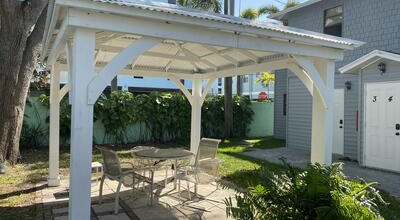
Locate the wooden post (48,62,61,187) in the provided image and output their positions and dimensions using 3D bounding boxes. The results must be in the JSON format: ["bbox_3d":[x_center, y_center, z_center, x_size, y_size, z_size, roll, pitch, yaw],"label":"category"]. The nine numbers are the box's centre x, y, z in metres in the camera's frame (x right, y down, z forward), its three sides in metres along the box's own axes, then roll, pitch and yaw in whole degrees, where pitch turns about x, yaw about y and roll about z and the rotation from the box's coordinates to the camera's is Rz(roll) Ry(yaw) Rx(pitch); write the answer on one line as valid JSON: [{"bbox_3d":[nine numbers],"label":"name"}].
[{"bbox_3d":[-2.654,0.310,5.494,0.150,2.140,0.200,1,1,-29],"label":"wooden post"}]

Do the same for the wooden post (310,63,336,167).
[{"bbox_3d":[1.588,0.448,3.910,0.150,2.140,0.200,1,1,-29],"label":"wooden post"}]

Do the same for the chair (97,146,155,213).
[{"bbox_3d":[-1.143,0.984,4.545,0.660,0.900,0.580,1,1,-42],"label":"chair"}]

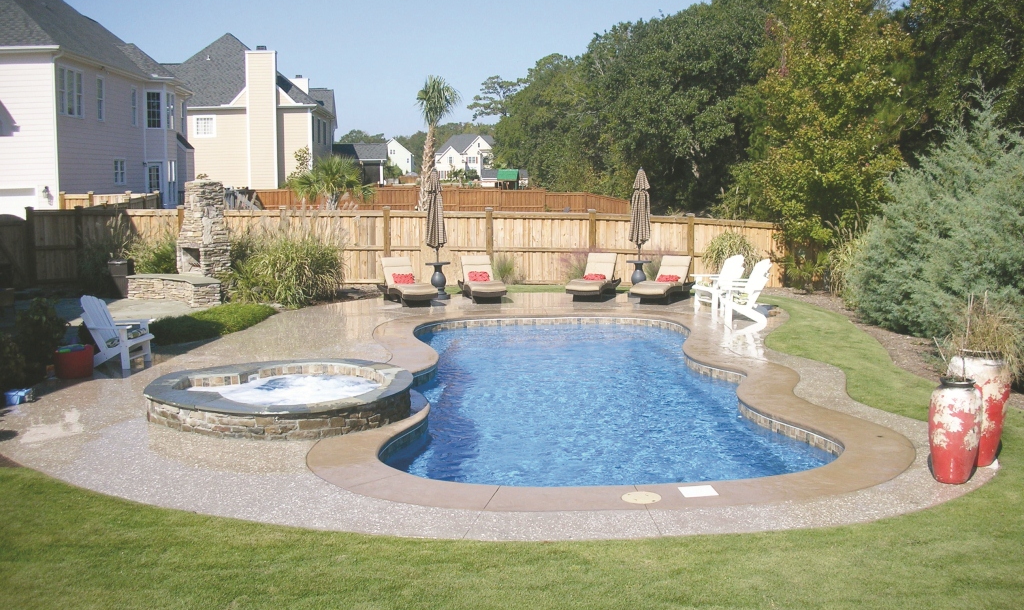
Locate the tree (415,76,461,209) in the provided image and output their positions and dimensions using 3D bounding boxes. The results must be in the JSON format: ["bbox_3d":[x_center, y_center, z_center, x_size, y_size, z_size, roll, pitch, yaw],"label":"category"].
[{"bbox_3d":[-2.540,-4.865,35.671,1.568,5.964,1.568,0,7,0],"label":"tree"}]

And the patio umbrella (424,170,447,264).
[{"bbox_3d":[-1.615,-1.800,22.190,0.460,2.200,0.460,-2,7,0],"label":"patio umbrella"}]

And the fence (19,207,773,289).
[{"bbox_3d":[-2.780,-1.379,24.622,18.400,1.832,0.160,0,7,-1],"label":"fence"}]

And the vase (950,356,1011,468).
[{"bbox_3d":[3.899,0.868,8.694,0.520,0.930,0.520,-1,7,0],"label":"vase"}]

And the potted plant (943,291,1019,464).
[{"bbox_3d":[4.320,0.667,9.510,0.720,1.580,0.720,0,7,0],"label":"potted plant"}]

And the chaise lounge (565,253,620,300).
[{"bbox_3d":[1.766,-0.598,22.131,0.710,0.910,2.030,2,8,17],"label":"chaise lounge"}]

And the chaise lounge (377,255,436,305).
[{"bbox_3d":[-2.055,-0.462,20.442,0.700,0.840,1.950,-3,7,-21],"label":"chaise lounge"}]

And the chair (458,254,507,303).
[{"bbox_3d":[-0.630,-0.531,20.889,0.700,0.840,1.950,-2,7,-11],"label":"chair"}]

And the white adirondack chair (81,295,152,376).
[{"bbox_3d":[-5.307,0.327,13.795,0.850,0.950,0.730,1,7,10],"label":"white adirondack chair"}]

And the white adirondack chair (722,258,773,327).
[{"bbox_3d":[3.788,-0.183,16.605,0.870,0.980,0.730,-2,7,-10],"label":"white adirondack chair"}]

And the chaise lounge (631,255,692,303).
[{"bbox_3d":[3.184,-0.526,21.566,0.710,0.910,2.030,4,8,27],"label":"chaise lounge"}]

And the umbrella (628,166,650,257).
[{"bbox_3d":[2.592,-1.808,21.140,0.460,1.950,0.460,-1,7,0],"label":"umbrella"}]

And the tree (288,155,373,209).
[{"bbox_3d":[-5.726,-3.123,32.868,2.650,3.213,2.650,0,7,0],"label":"tree"}]

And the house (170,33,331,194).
[{"bbox_3d":[-18.557,-12.125,69.674,12.000,11.800,18.000,-1,7,-5],"label":"house"}]

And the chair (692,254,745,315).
[{"bbox_3d":[3.697,-0.351,18.196,0.870,0.970,0.730,-3,7,-18],"label":"chair"}]

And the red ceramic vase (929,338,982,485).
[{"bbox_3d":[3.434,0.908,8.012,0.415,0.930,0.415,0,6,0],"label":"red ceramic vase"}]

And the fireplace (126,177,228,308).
[{"bbox_3d":[-6.623,-1.315,21.159,2.400,2.450,1.430,5,9,41],"label":"fireplace"}]

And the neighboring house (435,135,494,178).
[{"bbox_3d":[-9.201,-30.881,219.000,13.400,10.100,11.000,0,7,4],"label":"neighboring house"}]

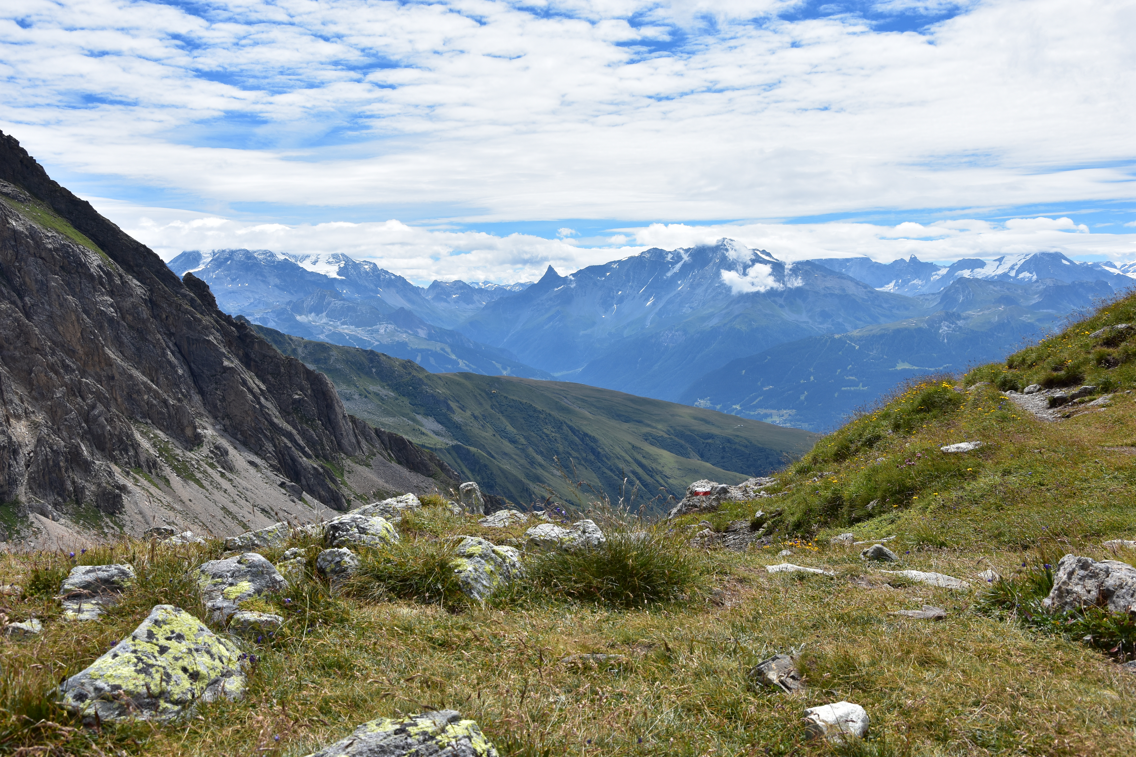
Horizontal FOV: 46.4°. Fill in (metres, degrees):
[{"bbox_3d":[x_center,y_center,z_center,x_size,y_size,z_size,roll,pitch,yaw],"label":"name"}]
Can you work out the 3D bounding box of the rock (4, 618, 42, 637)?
[{"bbox_3d":[-2.854,1.308,6.950,0.200,0.088,0.170,-1,2,-22],"label":"rock"}]

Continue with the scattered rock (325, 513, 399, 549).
[{"bbox_3d":[-1.433,1.057,9.200,0.518,0.232,0.420,0,2,-9],"label":"scattered rock"}]

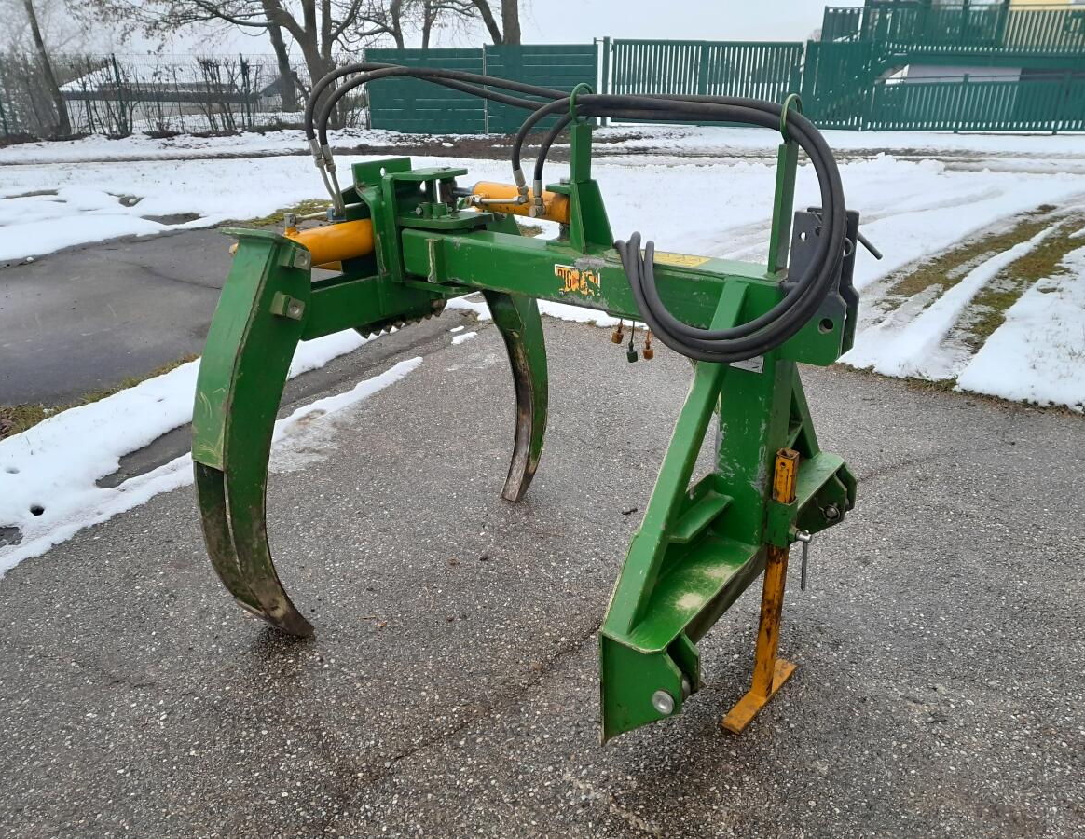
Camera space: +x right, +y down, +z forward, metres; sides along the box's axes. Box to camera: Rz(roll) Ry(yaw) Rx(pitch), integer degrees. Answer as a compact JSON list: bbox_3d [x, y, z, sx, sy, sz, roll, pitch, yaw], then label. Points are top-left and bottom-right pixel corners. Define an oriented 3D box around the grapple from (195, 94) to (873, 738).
[{"bbox_3d":[0.034,-0.077,2.111,1.365,1.425,1.312,18,29,34],"label":"grapple"}]

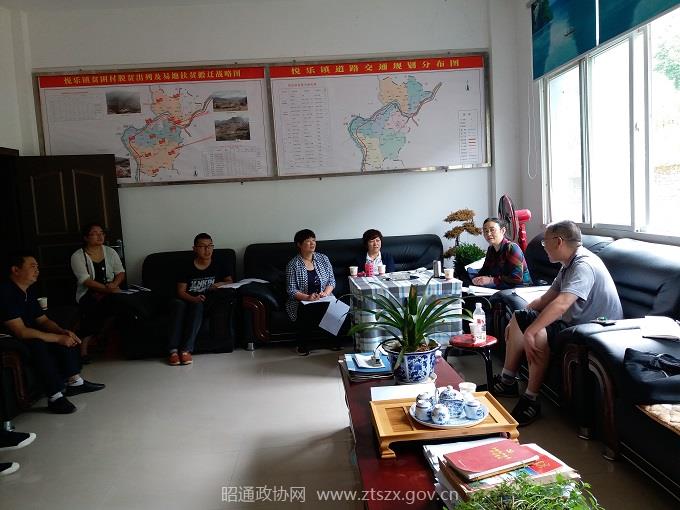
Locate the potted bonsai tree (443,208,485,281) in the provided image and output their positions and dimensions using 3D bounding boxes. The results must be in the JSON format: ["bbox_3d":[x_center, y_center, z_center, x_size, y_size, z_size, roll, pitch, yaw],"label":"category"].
[{"bbox_3d":[1.321,-0.139,5.884,0.450,0.714,0.400,-4,6,-4],"label":"potted bonsai tree"}]

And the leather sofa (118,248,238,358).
[{"bbox_3d":[-1.560,0.462,5.566,1.040,0.920,0.850,-4,6,-3],"label":"leather sofa"}]

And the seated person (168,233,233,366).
[{"bbox_3d":[-1.327,0.373,5.218,0.570,1.139,0.780,-4,6,-6],"label":"seated person"}]

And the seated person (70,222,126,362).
[{"bbox_3d":[-2.368,0.332,5.436,0.540,1.306,0.750,-5,6,-11],"label":"seated person"}]

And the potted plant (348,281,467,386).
[{"bbox_3d":[0.353,0.375,2.806,0.630,0.507,0.600,-4,6,-3],"label":"potted plant"}]

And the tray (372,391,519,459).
[{"bbox_3d":[0.404,0.677,2.233,0.523,0.080,0.355,-4,6,-3],"label":"tray"}]

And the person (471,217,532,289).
[{"bbox_3d":[1.282,0.254,4.711,0.720,1.146,0.520,-6,6,-19],"label":"person"}]

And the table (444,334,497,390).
[{"bbox_3d":[0.863,0.760,3.591,0.340,0.428,0.340,-4,6,-4],"label":"table"}]

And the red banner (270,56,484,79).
[{"bbox_3d":[0.422,-2.058,6.034,2.373,0.125,0.020,-4,6,-4],"label":"red banner"}]

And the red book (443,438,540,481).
[{"bbox_3d":[0.493,0.670,1.798,0.258,0.020,0.155,-6,6,-20],"label":"red book"}]

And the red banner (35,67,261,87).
[{"bbox_3d":[-1.958,-1.861,5.771,2.340,0.121,0.020,-4,6,-3],"label":"red banner"}]

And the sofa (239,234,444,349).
[{"bbox_3d":[0.094,0.325,5.665,2.150,0.950,0.920,-4,6,-4],"label":"sofa"}]

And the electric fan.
[{"bbox_3d":[1.753,0.060,5.341,0.400,1.348,0.440,-4,6,-3],"label":"electric fan"}]

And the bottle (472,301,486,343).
[{"bbox_3d":[0.842,0.407,3.311,0.068,0.239,0.068,-4,6,-3],"label":"bottle"}]

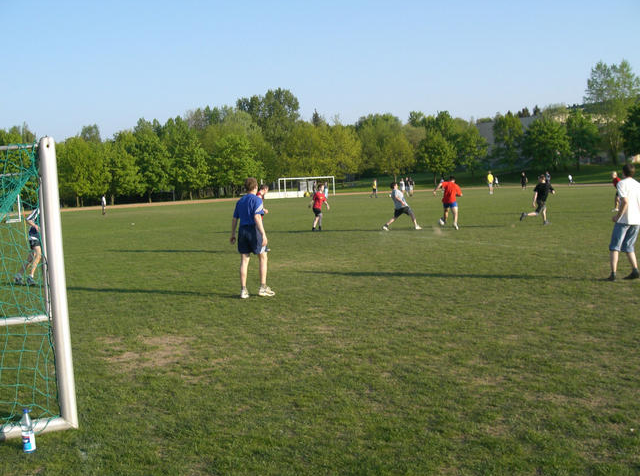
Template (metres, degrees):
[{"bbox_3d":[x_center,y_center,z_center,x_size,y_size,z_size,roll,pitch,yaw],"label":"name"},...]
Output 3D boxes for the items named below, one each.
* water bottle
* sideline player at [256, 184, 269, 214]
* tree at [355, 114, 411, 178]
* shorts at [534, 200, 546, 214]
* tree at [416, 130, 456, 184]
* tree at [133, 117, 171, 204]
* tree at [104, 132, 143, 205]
[{"bbox_3d":[-1.864,1.218,4.487,0.088,0.285,0.088,-3,4,0],"label":"water bottle"},{"bbox_3d":[-1.466,-0.507,17.604,0.600,1.650,0.500,-4,5,-12],"label":"sideline player"},{"bbox_3d":[9.963,-14.506,112.000,8.500,10.999,8.500,-3,4,0],"label":"tree"},{"bbox_3d":[7.102,-0.965,22.600,0.330,0.430,0.310,-6,5,-30],"label":"shorts"},{"bbox_3d":[15.752,-10.817,95.000,5.600,7.437,5.600,-3,4,0],"label":"tree"},{"bbox_3d":[-27.259,-12.494,114.000,6.330,13.790,6.330,-4,5,-13],"label":"tree"},{"bbox_3d":[-31.523,-11.138,113.000,6.590,11.660,6.590,-4,5,-15],"label":"tree"}]

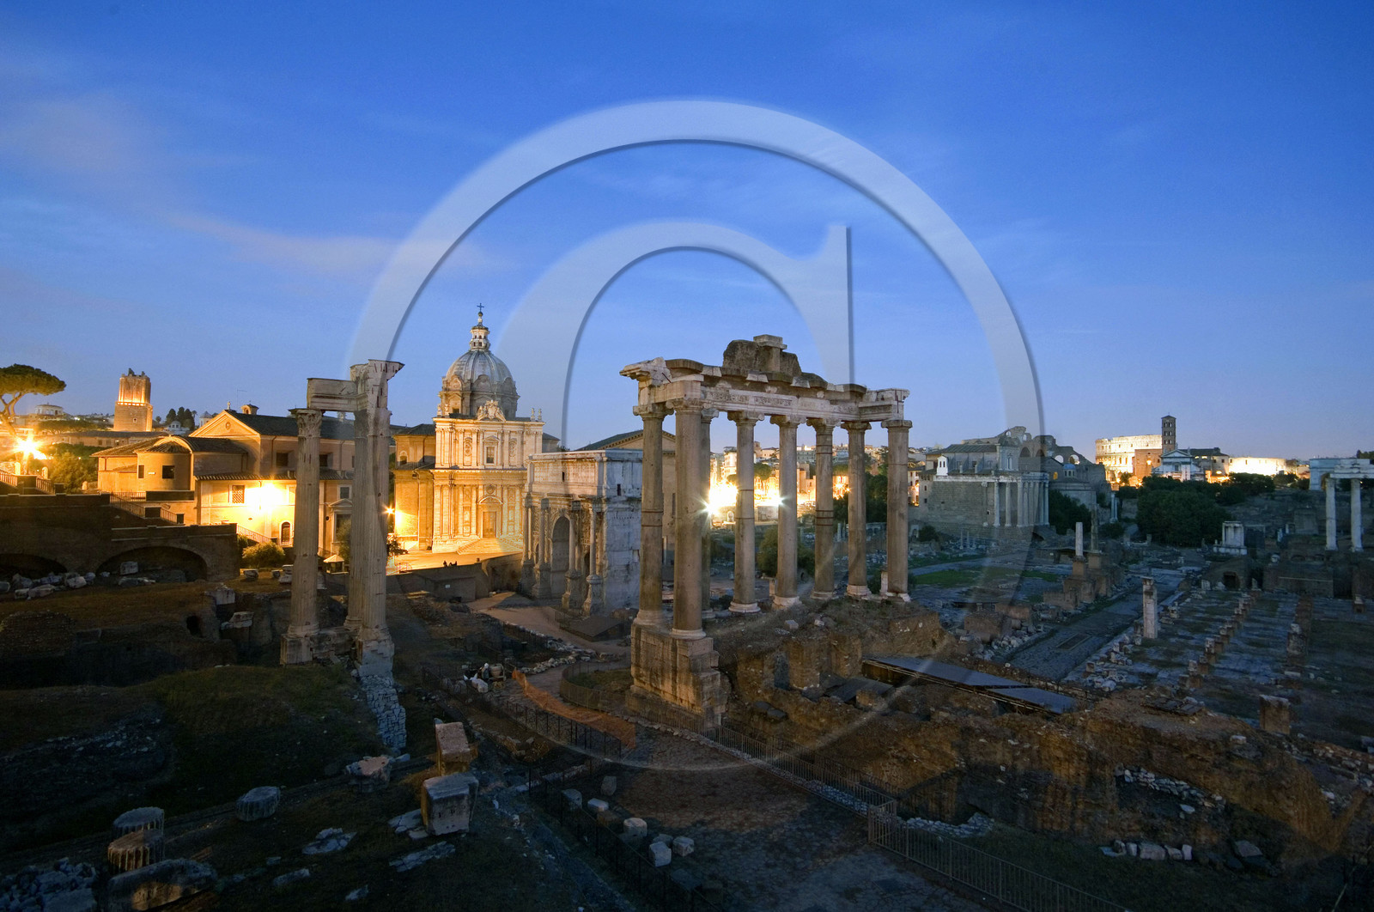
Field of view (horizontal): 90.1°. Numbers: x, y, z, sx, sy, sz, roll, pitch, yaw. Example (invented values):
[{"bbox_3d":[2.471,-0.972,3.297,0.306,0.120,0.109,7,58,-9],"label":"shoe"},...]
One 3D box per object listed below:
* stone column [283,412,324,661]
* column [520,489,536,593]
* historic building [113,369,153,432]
[{"bbox_3d":[-25.117,5.092,44.974,1.750,16.400,1.750,2,-2,-40],"label":"stone column"},{"bbox_3d":[-25.368,13.598,108.480,2.000,15.200,1.900,2,-2,-39],"label":"column"},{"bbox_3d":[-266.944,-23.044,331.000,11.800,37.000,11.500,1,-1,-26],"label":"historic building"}]

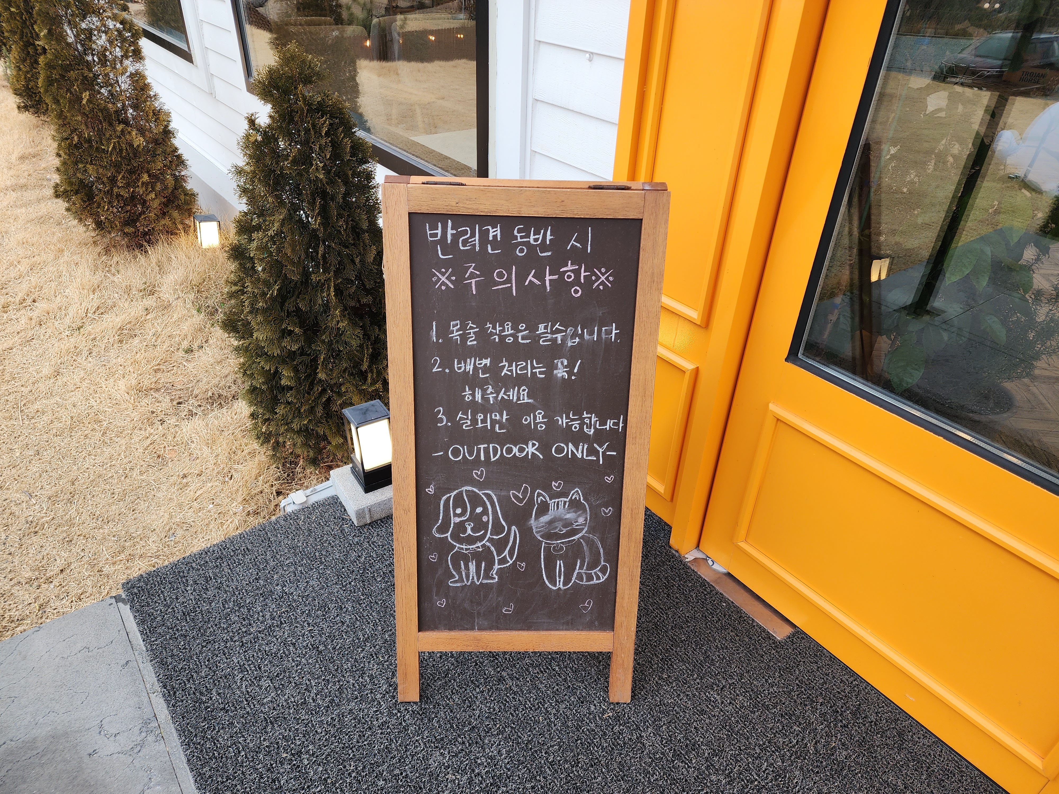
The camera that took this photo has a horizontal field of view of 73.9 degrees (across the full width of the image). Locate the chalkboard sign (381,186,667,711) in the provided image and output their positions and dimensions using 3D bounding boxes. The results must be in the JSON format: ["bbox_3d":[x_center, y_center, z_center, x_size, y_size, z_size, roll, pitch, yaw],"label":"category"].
[{"bbox_3d":[-0.021,0.043,1.555,0.515,1.032,0.722,1,34,-2],"label":"chalkboard sign"}]

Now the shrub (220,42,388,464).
[{"bbox_3d":[-0.596,-0.353,2.024,0.529,1.187,0.529,-8,36,-15],"label":"shrub"}]

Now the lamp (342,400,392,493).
[{"bbox_3d":[-0.447,0.138,1.998,0.109,0.226,0.109,-18,39,-27],"label":"lamp"}]

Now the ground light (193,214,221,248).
[{"bbox_3d":[-1.672,-0.833,3.699,0.107,0.219,0.107,-17,39,-26],"label":"ground light"}]

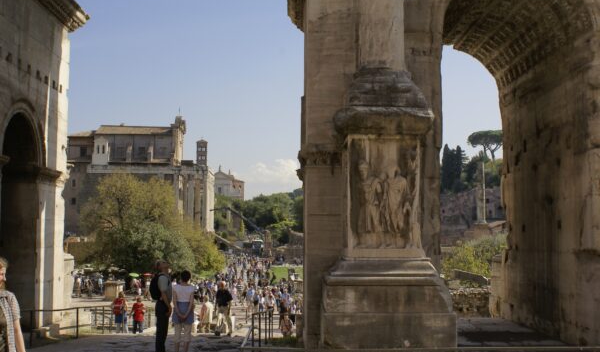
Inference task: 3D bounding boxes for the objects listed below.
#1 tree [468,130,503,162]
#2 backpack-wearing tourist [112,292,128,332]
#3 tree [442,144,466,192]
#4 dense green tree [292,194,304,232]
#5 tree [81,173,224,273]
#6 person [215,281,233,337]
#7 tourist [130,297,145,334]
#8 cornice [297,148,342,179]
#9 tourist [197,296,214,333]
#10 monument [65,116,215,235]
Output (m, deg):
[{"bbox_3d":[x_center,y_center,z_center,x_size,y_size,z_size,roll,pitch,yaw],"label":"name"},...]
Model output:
[{"bbox_3d":[80.438,-12.310,302.343,16.000,15.648,14.000,0,-5,0],"label":"tree"},{"bbox_3d":[-6.569,5.011,25.653,0.560,1.553,0.460,0,-5,5],"label":"backpack-wearing tourist"},{"bbox_3d":[60.516,-2.592,276.361,10.000,19.017,9.000,0,-5,0],"label":"tree"},{"bbox_3d":[-0.200,14.951,279.792,11.000,14.358,10.000,0,-5,0],"label":"dense green tree"},{"bbox_3d":[-14.698,4.800,69.852,14.500,10.142,12.500,0,-5,0],"label":"tree"},{"bbox_3d":[-2.348,4.087,21.519,0.580,1.682,0.520,-1,-5,15],"label":"person"},{"bbox_3d":[-5.944,5.111,25.644,0.500,1.317,0.340,0,-5,5],"label":"tourist"},{"bbox_3d":[0.402,-0.351,14.441,0.900,0.518,0.600,0,-5,0],"label":"cornice"},{"bbox_3d":[-3.391,4.977,25.154,0.500,1.363,0.360,0,-5,5],"label":"tourist"},{"bbox_3d":[-39.757,1.638,183.601,38.000,31.822,24.000,0,-5,-2],"label":"monument"}]

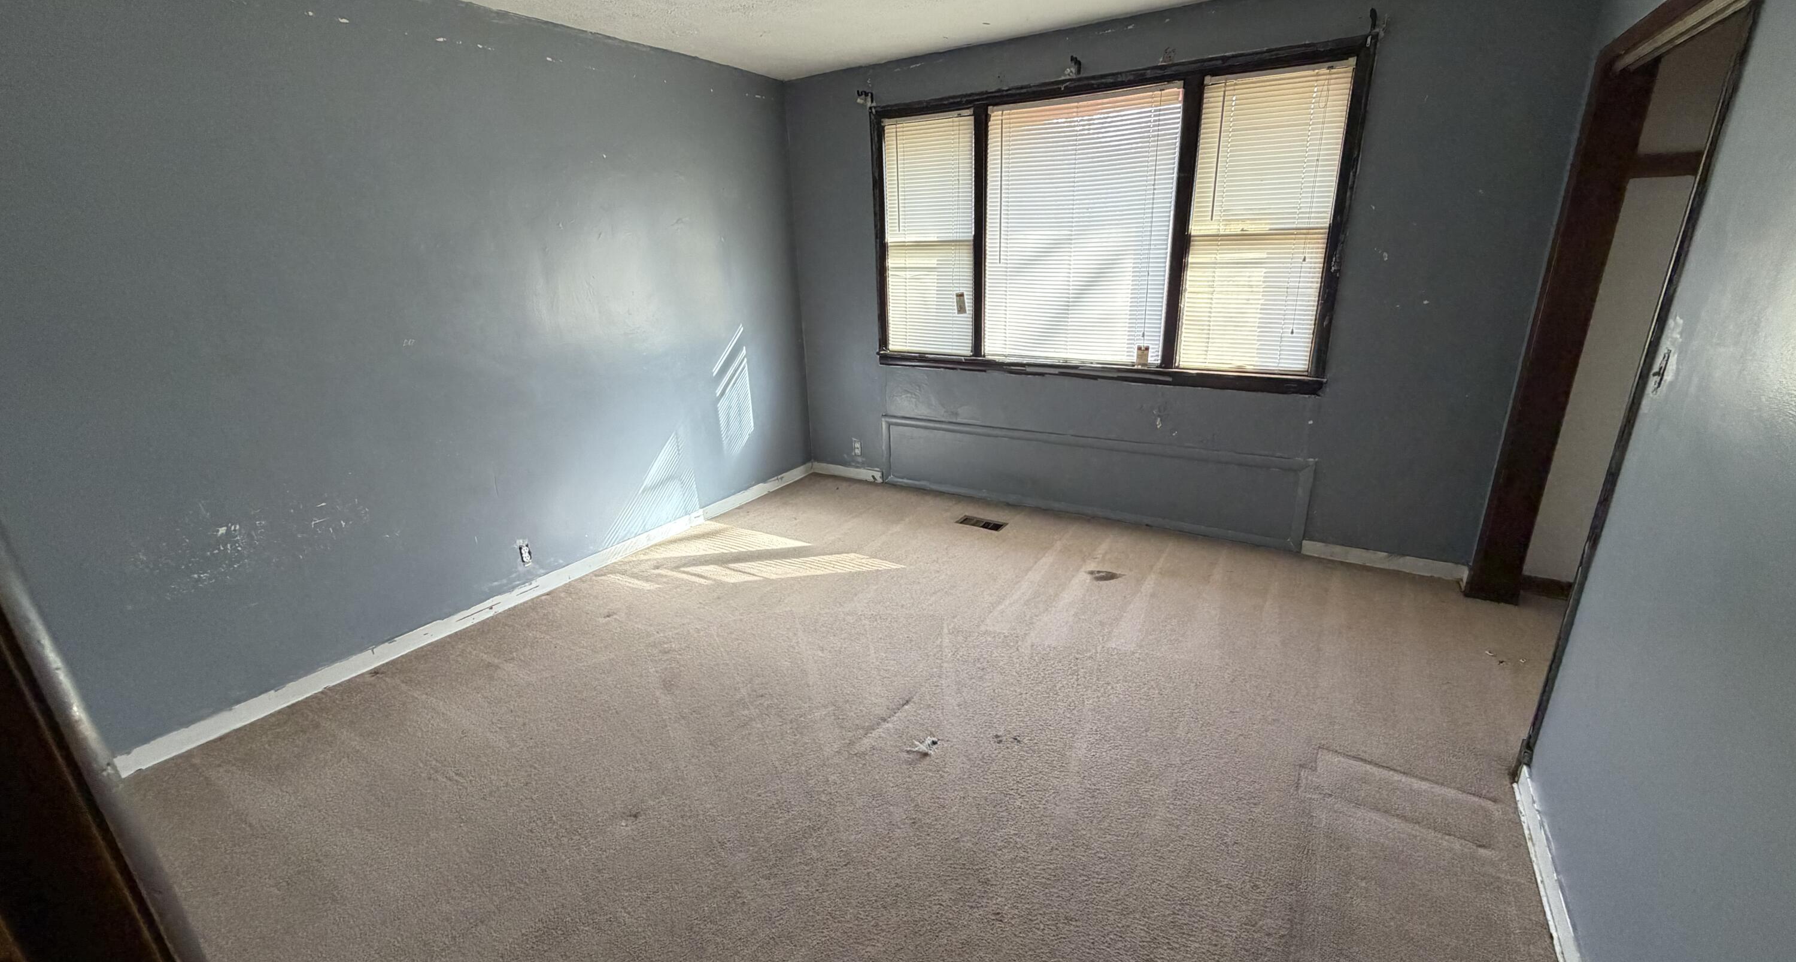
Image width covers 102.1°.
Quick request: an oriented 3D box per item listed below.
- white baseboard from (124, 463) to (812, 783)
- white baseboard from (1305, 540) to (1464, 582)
[{"bbox_3d":[-1.526,0.408,3.612,0.017,0.073,3.564,9,21,30],"label":"white baseboard"},{"bbox_3d":[2.240,0.364,3.371,0.640,0.076,0.017,9,21,30],"label":"white baseboard"}]

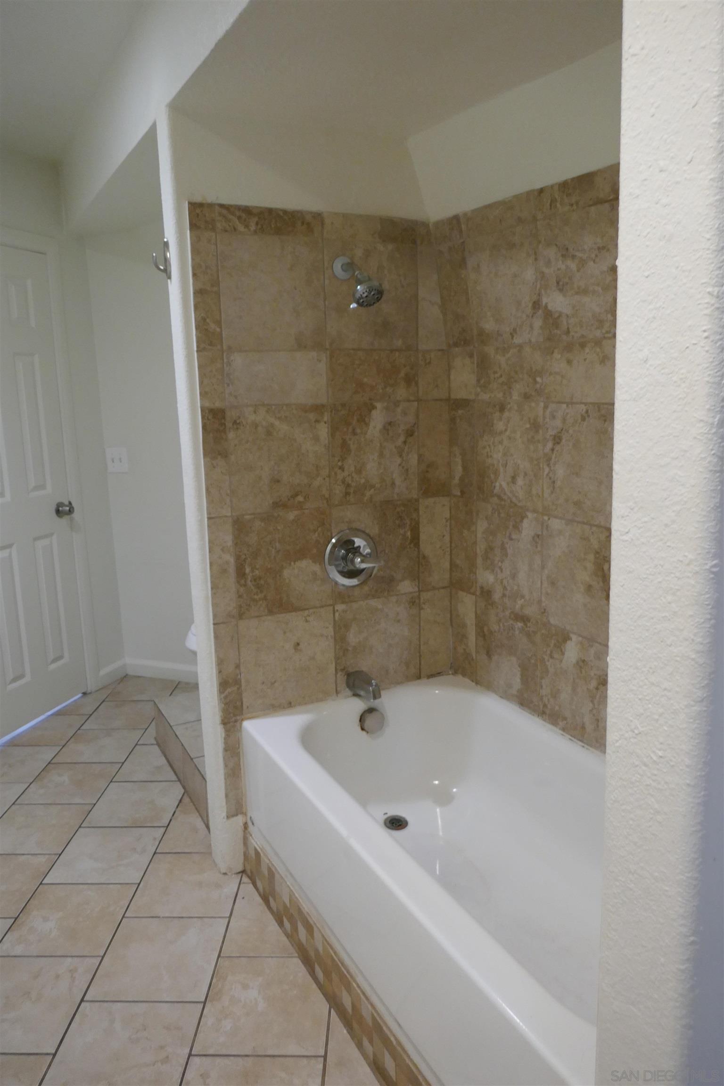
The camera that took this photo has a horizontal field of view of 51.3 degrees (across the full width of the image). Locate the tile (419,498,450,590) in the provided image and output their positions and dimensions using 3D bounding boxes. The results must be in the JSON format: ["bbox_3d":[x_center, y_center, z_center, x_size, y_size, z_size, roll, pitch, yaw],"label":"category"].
[{"bbox_3d":[0.239,0.004,2.443,0.114,0.301,0.012,-7,13,-25],"label":"tile"}]

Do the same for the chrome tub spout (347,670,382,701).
[{"bbox_3d":[0.007,0.439,2.335,0.053,0.062,0.148,-7,13,-25],"label":"chrome tub spout"}]

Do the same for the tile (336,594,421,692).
[{"bbox_3d":[0.057,0.323,2.416,0.301,0.297,0.012,-7,13,-25],"label":"tile"}]

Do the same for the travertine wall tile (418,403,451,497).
[{"bbox_3d":[0.232,-0.294,2.381,0.114,0.301,0.012,-7,13,-25],"label":"travertine wall tile"}]

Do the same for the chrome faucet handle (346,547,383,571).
[{"bbox_3d":[0.004,0.051,2.276,0.085,0.062,0.072,-7,13,-25],"label":"chrome faucet handle"}]

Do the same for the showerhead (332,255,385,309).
[{"bbox_3d":[-0.015,-0.724,2.071,0.088,0.150,0.192,-7,13,-25],"label":"showerhead"}]

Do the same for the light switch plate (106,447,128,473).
[{"bbox_3d":[-1.221,-0.411,3.753,0.118,0.120,0.008,3,12,18],"label":"light switch plate"}]

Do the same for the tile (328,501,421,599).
[{"bbox_3d":[0.050,0.027,2.355,0.301,0.301,0.012,-7,13,-25],"label":"tile"}]

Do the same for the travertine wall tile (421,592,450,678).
[{"bbox_3d":[0.246,0.300,2.504,0.114,0.297,0.012,-7,13,-25],"label":"travertine wall tile"}]

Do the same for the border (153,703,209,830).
[{"bbox_3d":[-0.686,0.827,2.862,0.014,0.188,0.870,-7,13,-27],"label":"border"}]

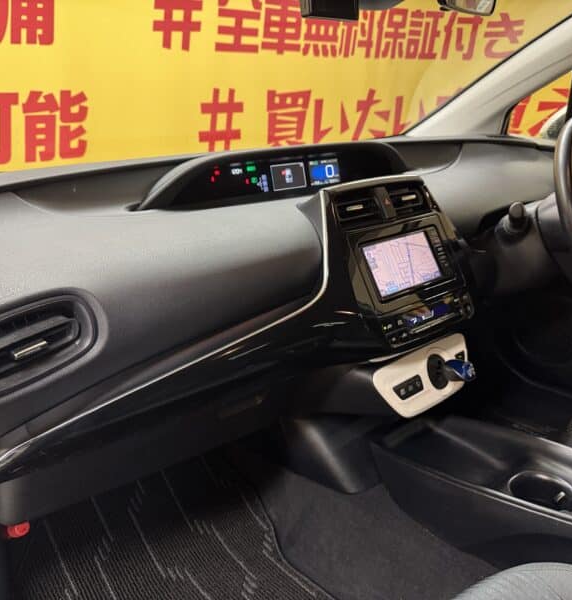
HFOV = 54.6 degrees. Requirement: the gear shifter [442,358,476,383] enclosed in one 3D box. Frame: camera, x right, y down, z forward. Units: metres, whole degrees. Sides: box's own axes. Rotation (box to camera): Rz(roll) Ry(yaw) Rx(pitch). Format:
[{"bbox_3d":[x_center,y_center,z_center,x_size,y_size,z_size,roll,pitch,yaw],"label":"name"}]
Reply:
[{"bbox_3d":[0.281,0.114,0.900,0.045,0.040,0.055,-16,24,-38],"label":"gear shifter"}]

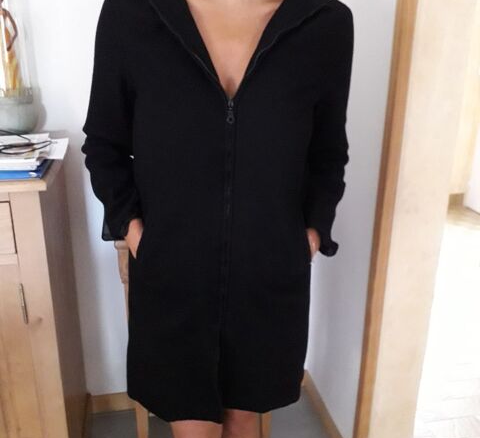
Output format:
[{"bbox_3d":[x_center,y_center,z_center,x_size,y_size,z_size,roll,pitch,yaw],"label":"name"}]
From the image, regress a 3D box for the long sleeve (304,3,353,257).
[{"bbox_3d":[0.172,-0.166,0.959,0.115,0.465,0.180,-1,18,-6],"label":"long sleeve"}]

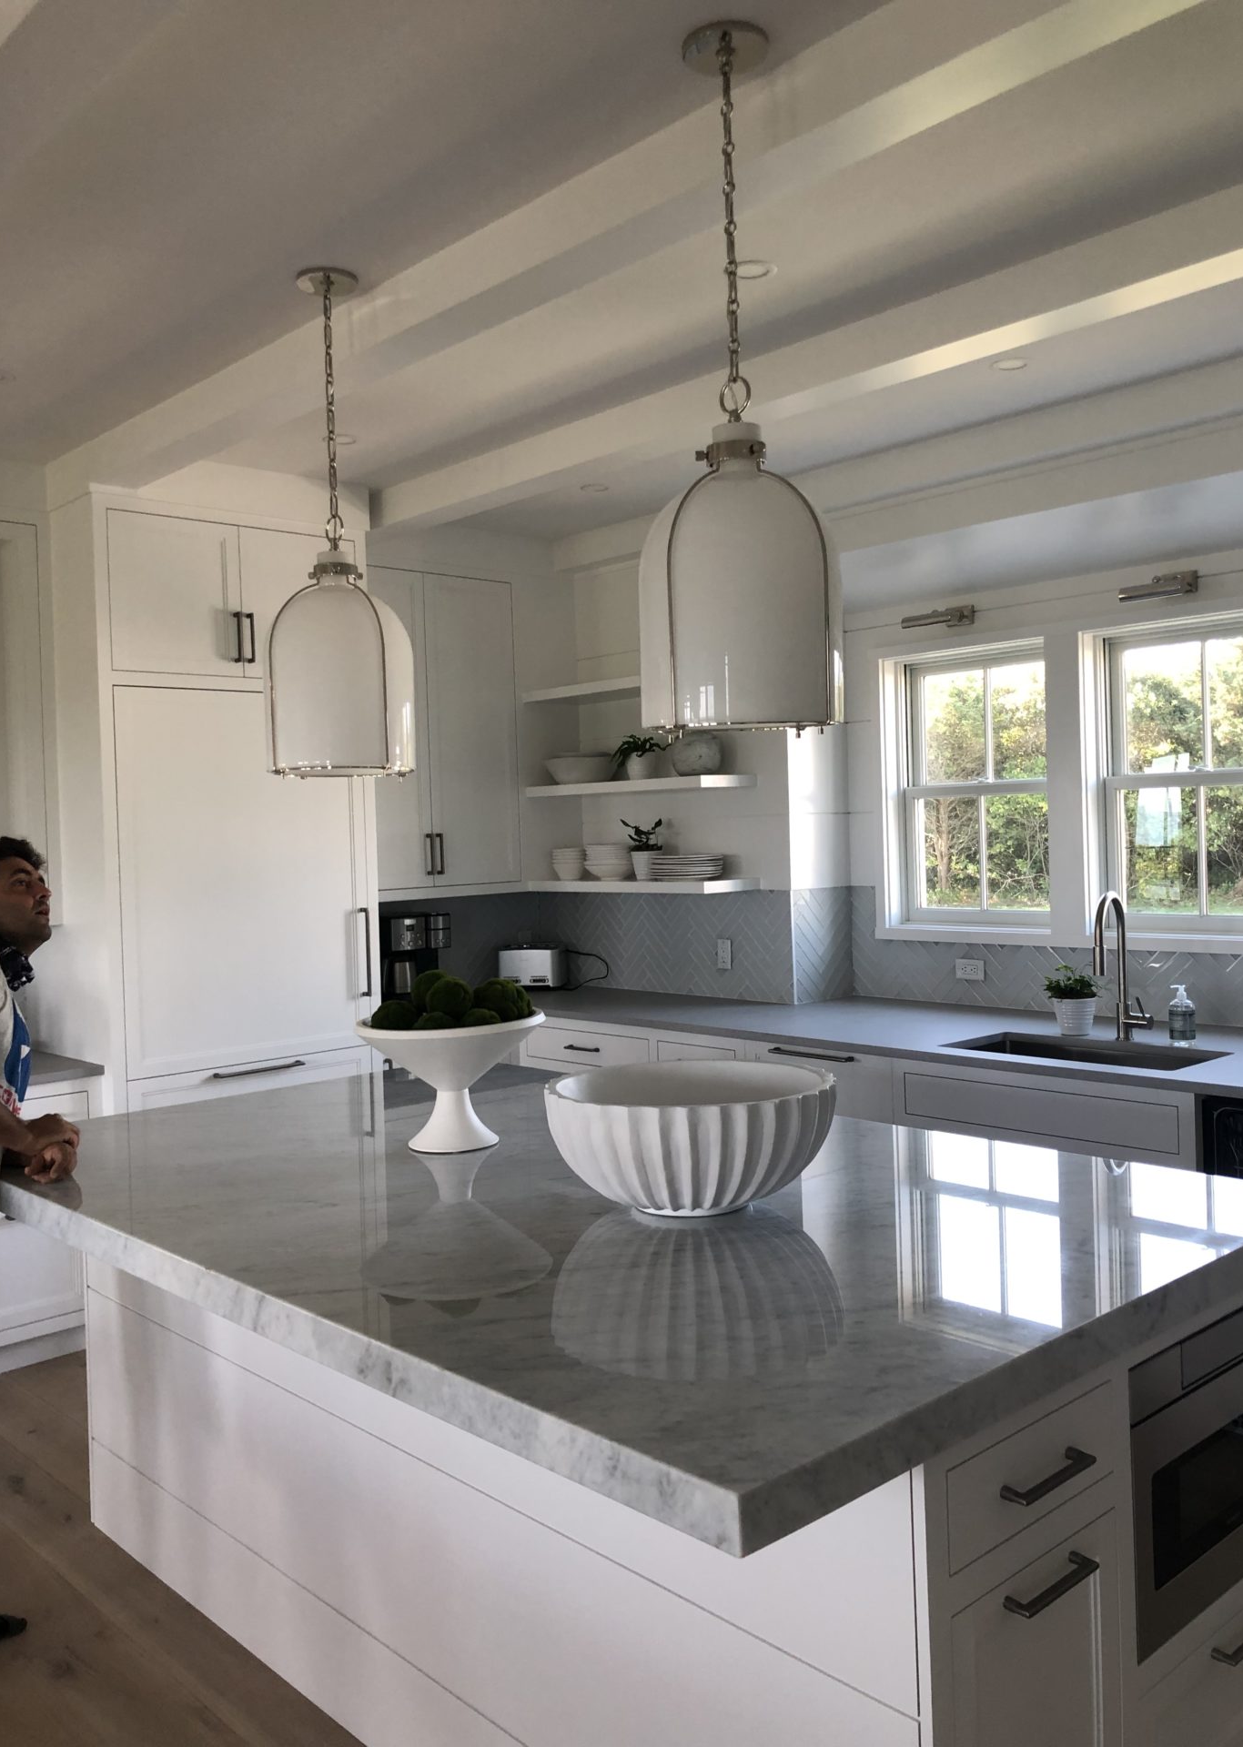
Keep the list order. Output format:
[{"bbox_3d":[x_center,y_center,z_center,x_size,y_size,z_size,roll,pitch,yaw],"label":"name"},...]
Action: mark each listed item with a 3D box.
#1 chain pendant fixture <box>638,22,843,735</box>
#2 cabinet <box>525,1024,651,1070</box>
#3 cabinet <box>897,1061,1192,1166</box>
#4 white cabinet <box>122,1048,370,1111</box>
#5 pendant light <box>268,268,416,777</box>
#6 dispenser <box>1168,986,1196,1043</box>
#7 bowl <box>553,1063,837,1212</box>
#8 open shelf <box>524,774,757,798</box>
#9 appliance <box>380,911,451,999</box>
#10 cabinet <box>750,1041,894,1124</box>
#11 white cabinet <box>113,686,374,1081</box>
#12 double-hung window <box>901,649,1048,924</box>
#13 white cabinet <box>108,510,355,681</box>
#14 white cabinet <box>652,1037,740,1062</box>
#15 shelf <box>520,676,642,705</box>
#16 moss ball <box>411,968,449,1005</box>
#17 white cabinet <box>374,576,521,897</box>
[{"bbox_3d":[0.185,-0.781,2.283,0.330,1.110,0.330,-2,1,0],"label":"chain pendant fixture"},{"bbox_3d":[0.051,0.672,5.657,0.520,0.135,0.715,-3,2,-43],"label":"cabinet"},{"bbox_3d":[1.375,0.937,4.179,0.600,0.745,0.960,-3,1,-43],"label":"cabinet"},{"bbox_3d":[-1.449,0.831,5.061,0.912,0.365,0.600,-3,1,-43],"label":"white cabinet"},{"bbox_3d":[-0.642,-0.770,3.157,0.330,1.104,0.330,-2,1,0],"label":"pendant light"},{"bbox_3d":[1.726,0.428,4.347,0.080,0.172,0.076,-1,1,9],"label":"dispenser"},{"bbox_3d":[0.117,0.458,2.419,0.500,0.205,0.500,-2,1,0],"label":"bowl"},{"bbox_3d":[0.059,-0.364,5.949,0.320,0.044,1.075,-3,2,-43],"label":"open shelf"},{"bbox_3d":[-0.912,0.363,5.903,0.300,0.376,0.260,-3,2,-43],"label":"appliance"},{"bbox_3d":[0.869,0.952,4.837,0.580,0.780,0.600,-3,2,-43],"label":"cabinet"},{"bbox_3d":[-1.433,0.015,4.949,0.905,1.245,0.560,-3,2,-43],"label":"white cabinet"},{"bbox_3d":[1.361,-0.322,5.430,0.120,1.060,0.725,-3,2,-43],"label":"double-hung window"},{"bbox_3d":[-1.497,-0.920,5.032,0.913,0.515,0.600,-3,1,-43],"label":"white cabinet"},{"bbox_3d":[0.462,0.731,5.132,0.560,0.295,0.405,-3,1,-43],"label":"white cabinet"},{"bbox_3d":[0.047,-0.782,5.939,0.320,0.045,1.075,-3,2,-43],"label":"shelf"},{"bbox_3d":[-0.401,0.251,3.008,0.095,0.095,0.095,-2,1,0],"label":"moss ball"},{"bbox_3d":[-0.919,-0.593,5.968,0.917,1.290,0.360,-3,1,-43],"label":"white cabinet"}]

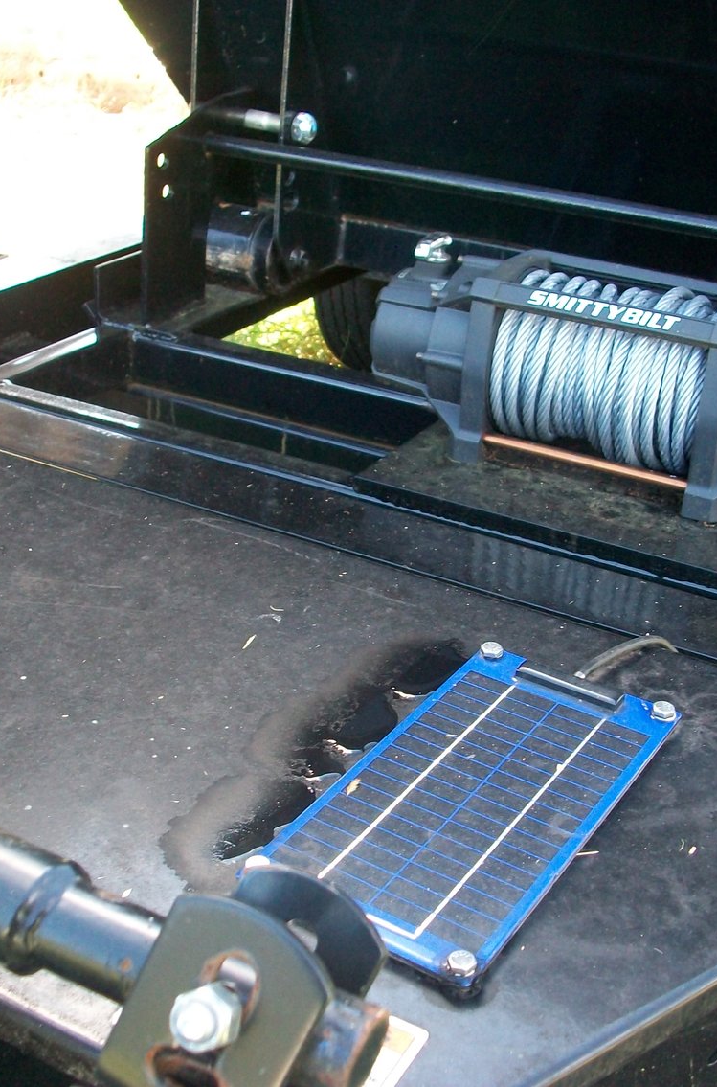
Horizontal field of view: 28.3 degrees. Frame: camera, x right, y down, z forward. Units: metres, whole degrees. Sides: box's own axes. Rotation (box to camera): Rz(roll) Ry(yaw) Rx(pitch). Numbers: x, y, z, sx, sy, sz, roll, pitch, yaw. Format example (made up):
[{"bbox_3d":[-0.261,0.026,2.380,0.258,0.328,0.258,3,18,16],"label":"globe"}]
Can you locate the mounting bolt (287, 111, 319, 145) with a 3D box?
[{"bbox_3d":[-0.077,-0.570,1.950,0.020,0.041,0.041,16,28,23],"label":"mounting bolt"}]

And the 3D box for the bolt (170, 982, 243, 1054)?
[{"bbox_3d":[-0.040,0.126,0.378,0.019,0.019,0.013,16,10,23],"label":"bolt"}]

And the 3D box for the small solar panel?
[{"bbox_3d":[0.088,0.174,1.025,0.175,0.013,0.362,18,29,26],"label":"small solar panel"}]

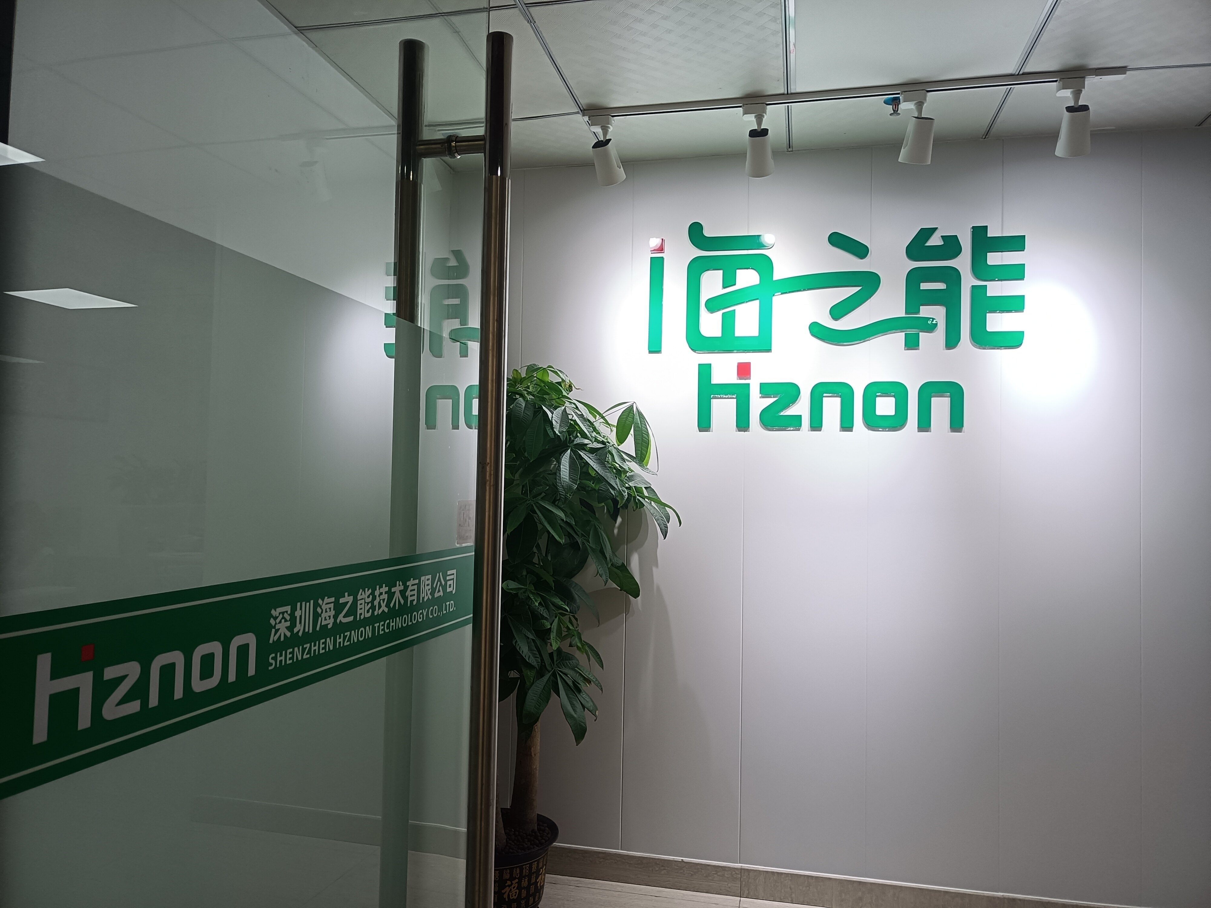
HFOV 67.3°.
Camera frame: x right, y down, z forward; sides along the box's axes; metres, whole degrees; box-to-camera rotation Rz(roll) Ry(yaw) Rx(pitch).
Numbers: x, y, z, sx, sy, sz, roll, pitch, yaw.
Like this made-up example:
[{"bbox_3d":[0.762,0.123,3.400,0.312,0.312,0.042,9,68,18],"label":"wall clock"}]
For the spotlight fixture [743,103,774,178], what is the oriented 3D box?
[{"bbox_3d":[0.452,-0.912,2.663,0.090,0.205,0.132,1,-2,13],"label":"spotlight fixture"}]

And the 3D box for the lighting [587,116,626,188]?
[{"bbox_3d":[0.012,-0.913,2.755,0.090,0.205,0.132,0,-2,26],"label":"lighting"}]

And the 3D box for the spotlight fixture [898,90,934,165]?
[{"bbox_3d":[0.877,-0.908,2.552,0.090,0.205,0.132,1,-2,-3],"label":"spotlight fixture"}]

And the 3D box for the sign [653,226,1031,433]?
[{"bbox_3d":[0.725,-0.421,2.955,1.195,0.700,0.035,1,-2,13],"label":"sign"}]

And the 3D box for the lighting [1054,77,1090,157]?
[{"bbox_3d":[1.276,-0.904,2.474,0.090,0.205,0.132,0,-2,18],"label":"lighting"}]

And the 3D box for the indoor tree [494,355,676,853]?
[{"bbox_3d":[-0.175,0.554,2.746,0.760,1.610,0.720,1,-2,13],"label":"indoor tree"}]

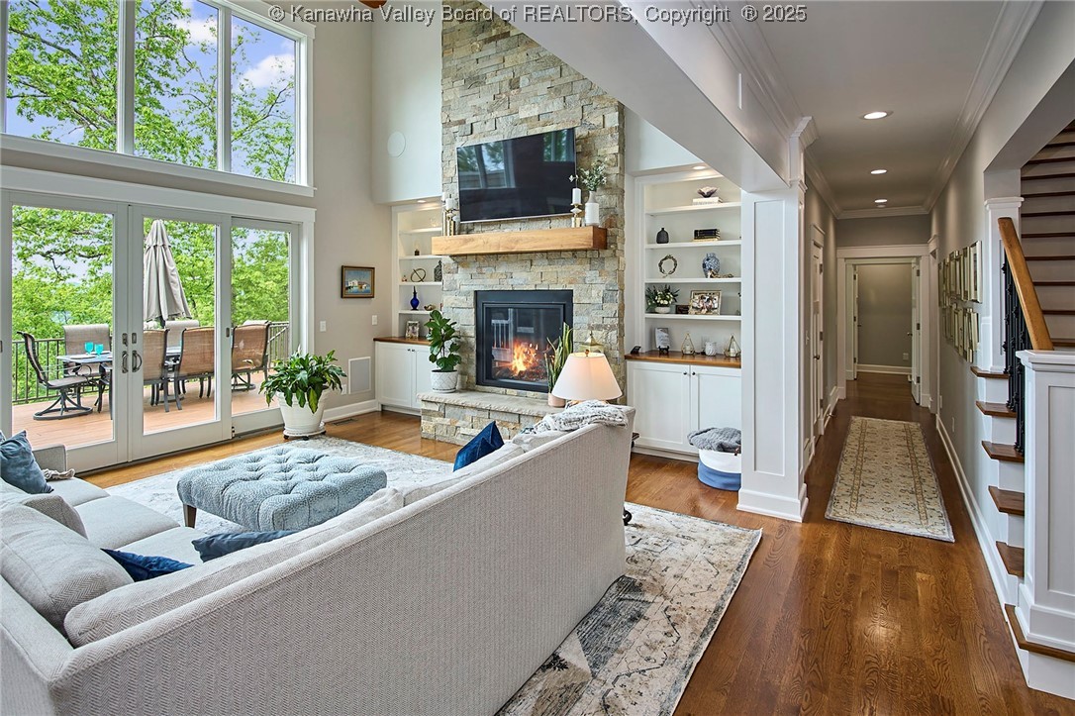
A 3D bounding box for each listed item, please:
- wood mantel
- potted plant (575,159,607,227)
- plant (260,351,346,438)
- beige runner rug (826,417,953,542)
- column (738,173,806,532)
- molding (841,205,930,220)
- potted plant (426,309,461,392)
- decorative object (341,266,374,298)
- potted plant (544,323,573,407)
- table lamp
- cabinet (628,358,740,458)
[{"bbox_3d":[-0.229,-1.159,5.101,1.899,0.207,0.283,4,7,32],"label":"wood mantel"},{"bbox_3d":[0.485,-1.514,4.646,0.283,0.616,0.253,4,7,32],"label":"potted plant"},{"bbox_3d":[-2.563,0.401,5.555,0.848,0.939,0.828,4,7,32],"label":"plant"},{"bbox_3d":[3.314,0.968,4.833,0.707,0.020,3.495,4,7,34],"label":"beige runner rug"},{"bbox_3d":[1.731,-0.047,3.737,0.404,2.343,0.404,4,7,32],"label":"column"},{"bbox_3d":[4.786,-2.002,7.019,1.010,0.116,0.111,4,7,32],"label":"molding"},{"bbox_3d":[-1.039,-0.076,5.606,0.404,0.929,0.384,0,6,0],"label":"potted plant"},{"bbox_3d":[-2.235,-0.945,6.312,0.035,0.389,0.495,4,7,32],"label":"decorative object"},{"bbox_3d":[0.213,0.068,4.969,0.303,0.808,0.283,0,6,0],"label":"potted plant"},{"bbox_3d":[0.322,0.236,3.330,0.460,0.570,0.460,0,6,0],"label":"table lamp"},{"bbox_3d":[1.552,0.529,5.020,1.212,0.919,0.505,4,7,32],"label":"cabinet"}]

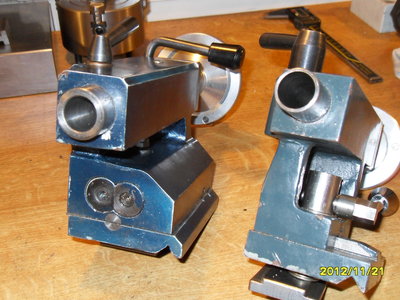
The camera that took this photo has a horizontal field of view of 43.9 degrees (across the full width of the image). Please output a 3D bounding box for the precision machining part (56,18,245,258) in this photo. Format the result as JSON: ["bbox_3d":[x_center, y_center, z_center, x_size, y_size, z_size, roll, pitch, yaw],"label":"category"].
[{"bbox_3d":[-0.019,-0.022,0.348,0.097,0.130,0.204,9,16,15],"label":"precision machining part"}]

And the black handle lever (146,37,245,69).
[{"bbox_3d":[-0.006,-0.066,0.337,0.091,0.018,0.015,19,21,41],"label":"black handle lever"}]

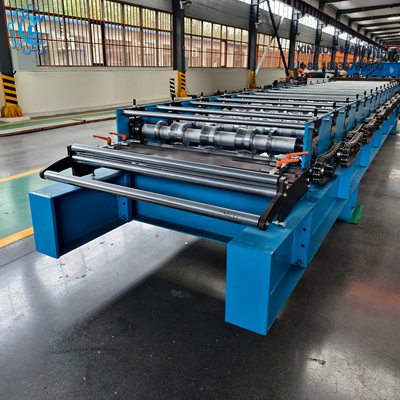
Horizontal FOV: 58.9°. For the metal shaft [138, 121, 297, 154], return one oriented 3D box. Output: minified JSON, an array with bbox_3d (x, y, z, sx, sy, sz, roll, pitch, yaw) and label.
[{"bbox_3d":[0.069,-0.383,2.121,1.067,0.130,0.130,11,23,29],"label":"metal shaft"}]

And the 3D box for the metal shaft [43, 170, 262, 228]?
[{"bbox_3d":[-0.306,-0.030,1.581,1.218,0.045,0.045,11,23,29],"label":"metal shaft"}]

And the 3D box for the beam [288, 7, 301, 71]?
[{"bbox_3d":[7.475,-12.243,28.490,0.420,5.600,0.340,11,23,29],"label":"beam"}]

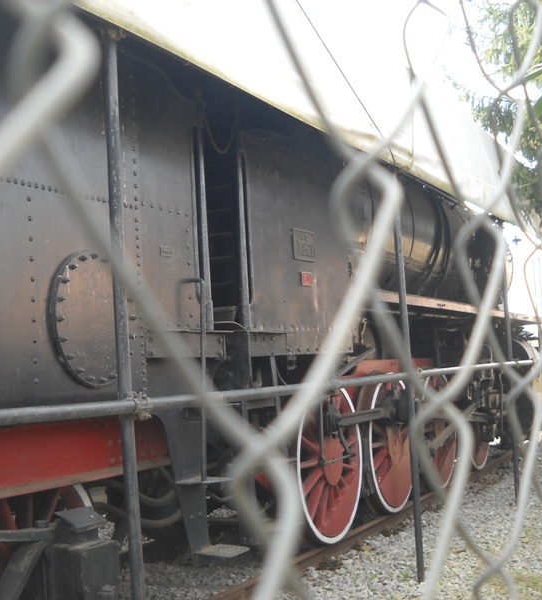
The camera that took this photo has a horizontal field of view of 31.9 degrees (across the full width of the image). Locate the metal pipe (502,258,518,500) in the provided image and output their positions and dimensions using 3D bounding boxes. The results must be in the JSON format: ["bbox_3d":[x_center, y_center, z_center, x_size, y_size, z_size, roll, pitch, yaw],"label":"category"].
[{"bbox_3d":[2.736,0.829,10.837,0.050,2.850,0.050,-4,-4,26],"label":"metal pipe"}]

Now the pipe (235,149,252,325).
[{"bbox_3d":[-0.162,-0.353,5.518,0.040,1.028,0.040,-5,-5,26],"label":"pipe"}]

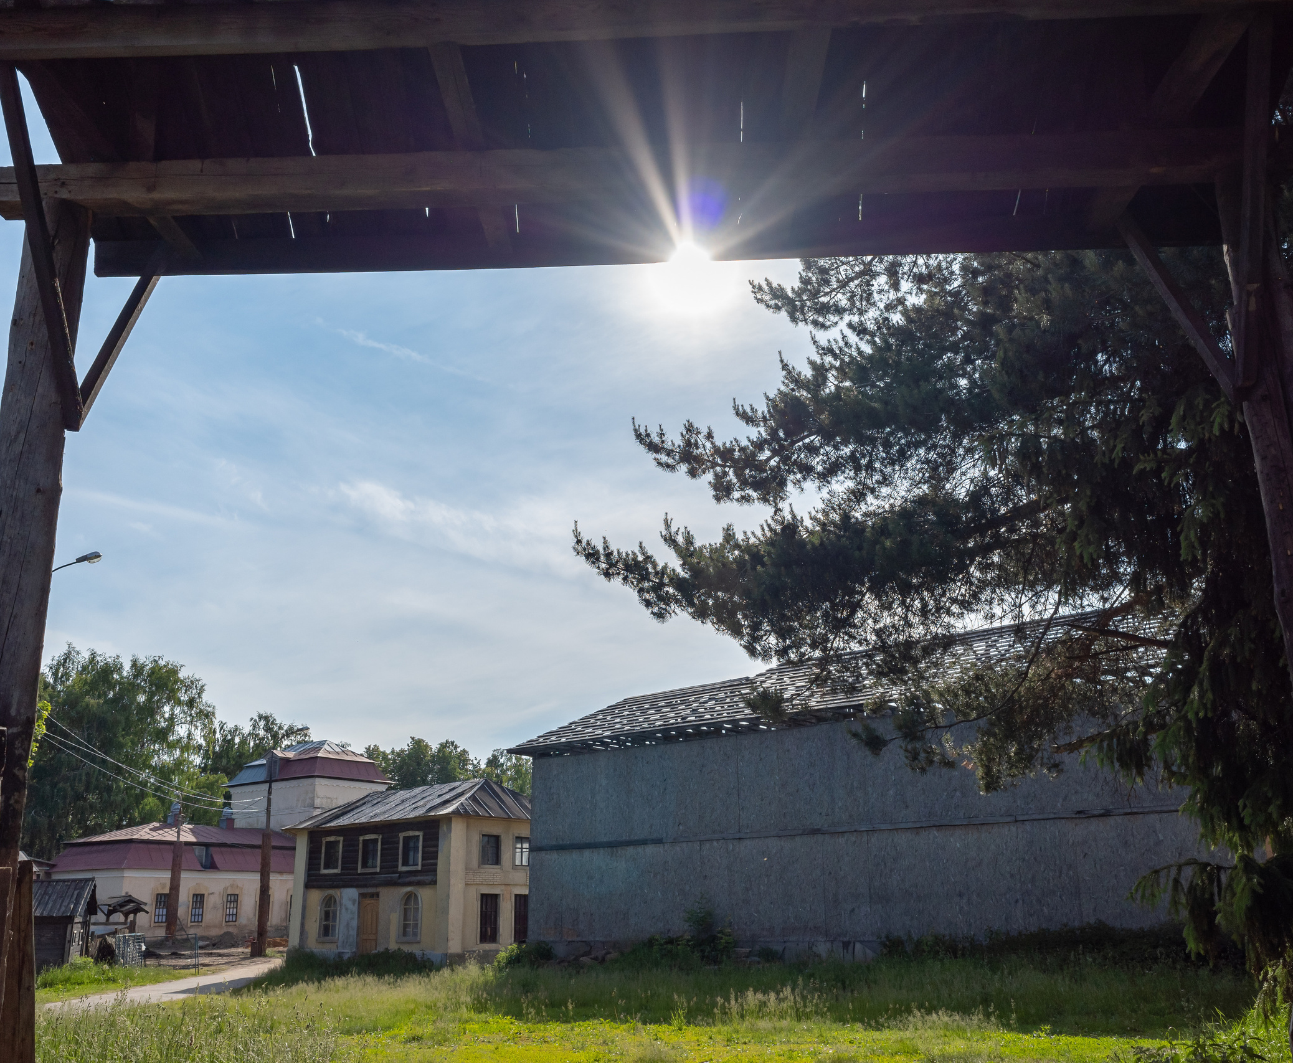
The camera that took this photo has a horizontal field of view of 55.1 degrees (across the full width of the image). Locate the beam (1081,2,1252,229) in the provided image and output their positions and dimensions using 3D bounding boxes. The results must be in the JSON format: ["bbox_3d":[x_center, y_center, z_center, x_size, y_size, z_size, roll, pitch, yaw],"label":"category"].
[{"bbox_3d":[1.979,-1.610,4.843,0.160,0.120,1.580,-1,-18,2],"label":"beam"}]

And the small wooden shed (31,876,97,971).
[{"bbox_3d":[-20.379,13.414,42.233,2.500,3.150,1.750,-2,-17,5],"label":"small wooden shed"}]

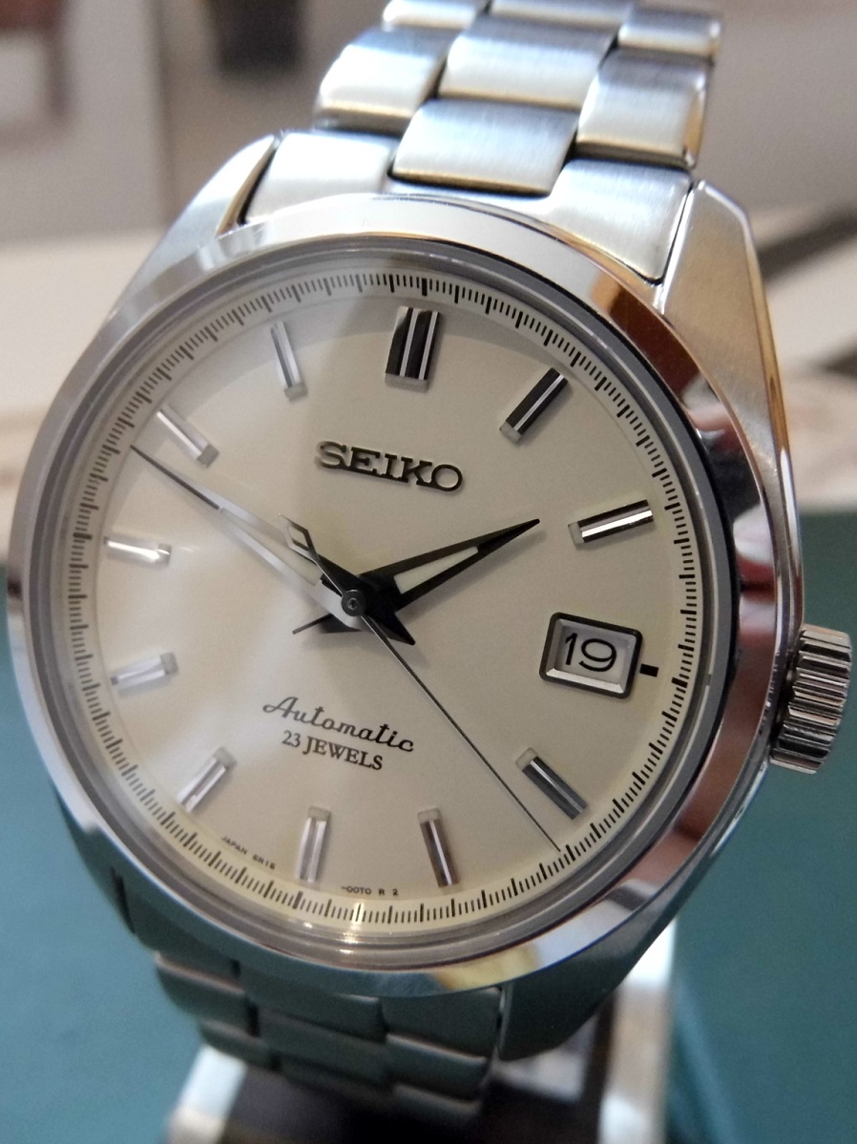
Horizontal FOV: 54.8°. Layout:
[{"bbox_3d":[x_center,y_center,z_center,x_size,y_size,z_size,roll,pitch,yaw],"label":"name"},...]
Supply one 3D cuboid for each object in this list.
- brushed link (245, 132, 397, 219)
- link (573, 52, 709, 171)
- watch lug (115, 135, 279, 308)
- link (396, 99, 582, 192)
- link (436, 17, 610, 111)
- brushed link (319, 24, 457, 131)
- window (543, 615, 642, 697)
[{"bbox_3d":[-0.005,-0.018,0.041,0.006,0.006,0.003,13,-19,11],"label":"brushed link"},{"bbox_3d":[0.011,-0.023,0.043,0.006,0.003,0.007,13,62,11],"label":"link"},{"bbox_3d":[-0.011,-0.017,0.043,0.006,0.011,0.005,13,-17,11],"label":"watch lug"},{"bbox_3d":[0.003,-0.021,0.042,0.008,0.003,0.007,13,63,11],"label":"link"},{"bbox_3d":[0.005,-0.027,0.046,0.008,0.003,0.007,13,61,11],"label":"link"},{"bbox_3d":[-0.002,-0.026,0.046,0.006,0.003,0.007,13,62,11],"label":"brushed link"},{"bbox_3d":[0.007,0.004,0.036,0.004,0.003,0.001,13,5,11],"label":"window"}]

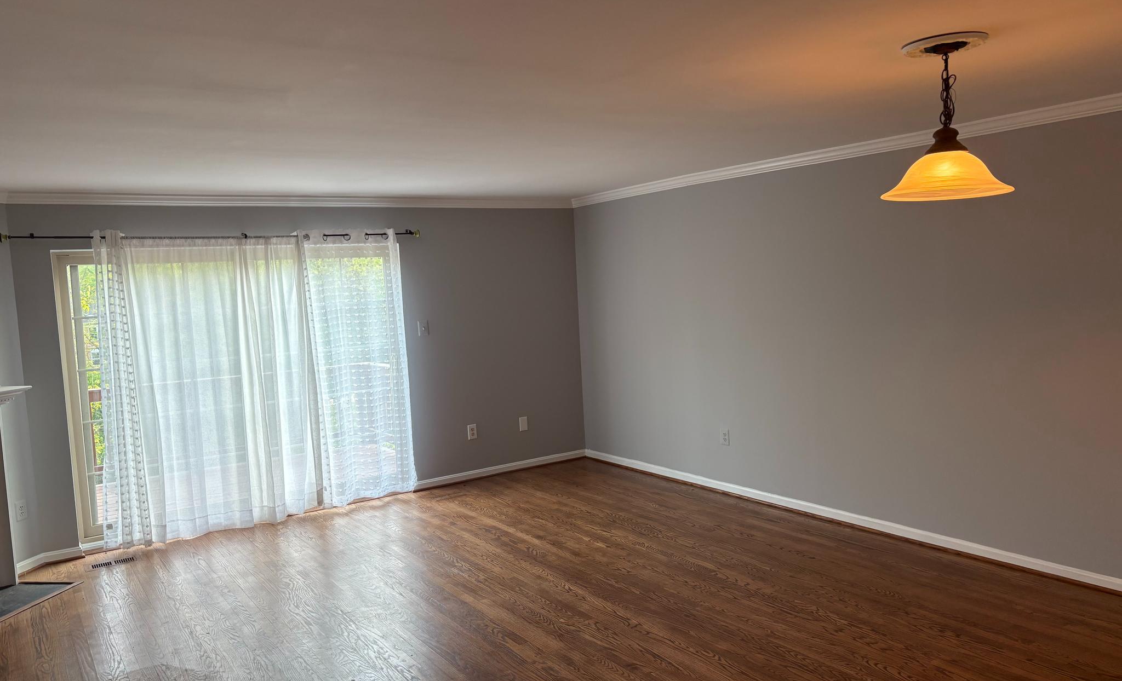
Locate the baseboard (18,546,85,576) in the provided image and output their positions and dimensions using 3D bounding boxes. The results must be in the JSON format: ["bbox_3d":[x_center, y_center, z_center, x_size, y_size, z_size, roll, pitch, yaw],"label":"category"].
[{"bbox_3d":[-3.379,1.445,5.561,0.117,0.075,0.418,-1,5,31],"label":"baseboard"}]

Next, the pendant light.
[{"bbox_3d":[1.270,-0.730,2.785,0.405,0.513,0.405,-6,5,-33],"label":"pendant light"}]

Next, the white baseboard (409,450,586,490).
[{"bbox_3d":[-0.490,1.143,7.515,1.748,0.075,0.022,-6,5,-33],"label":"white baseboard"}]

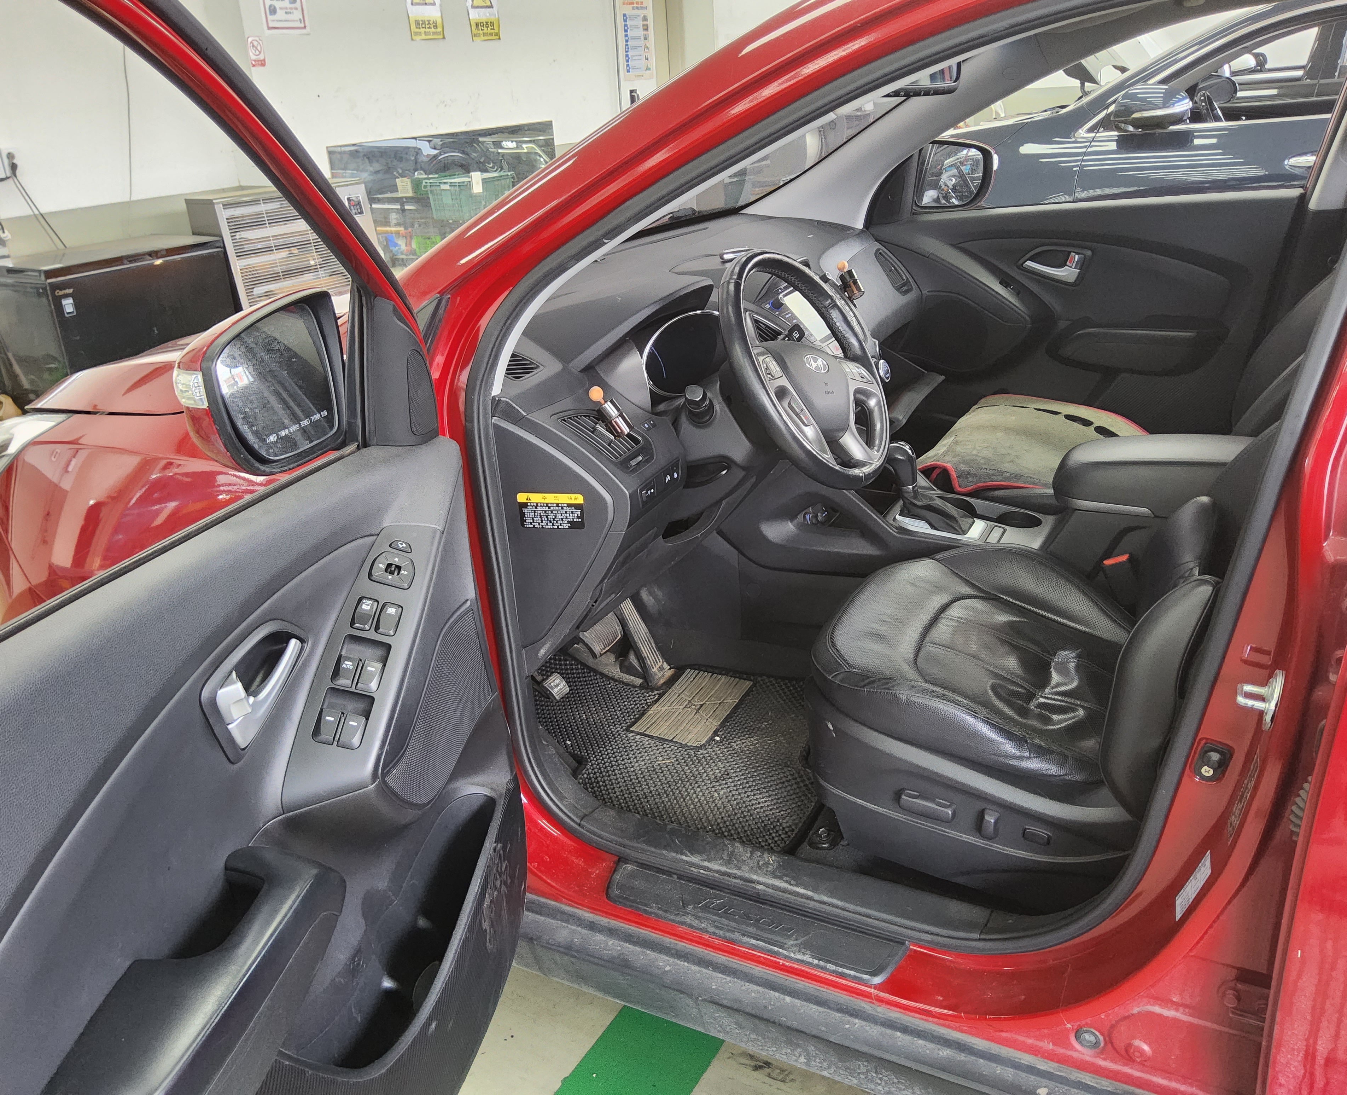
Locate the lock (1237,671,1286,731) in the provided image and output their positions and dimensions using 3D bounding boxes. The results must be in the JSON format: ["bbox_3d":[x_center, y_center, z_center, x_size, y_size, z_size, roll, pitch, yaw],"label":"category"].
[{"bbox_3d":[0.519,0.130,0.933,0.037,0.052,0.028,8,27,27],"label":"lock"}]

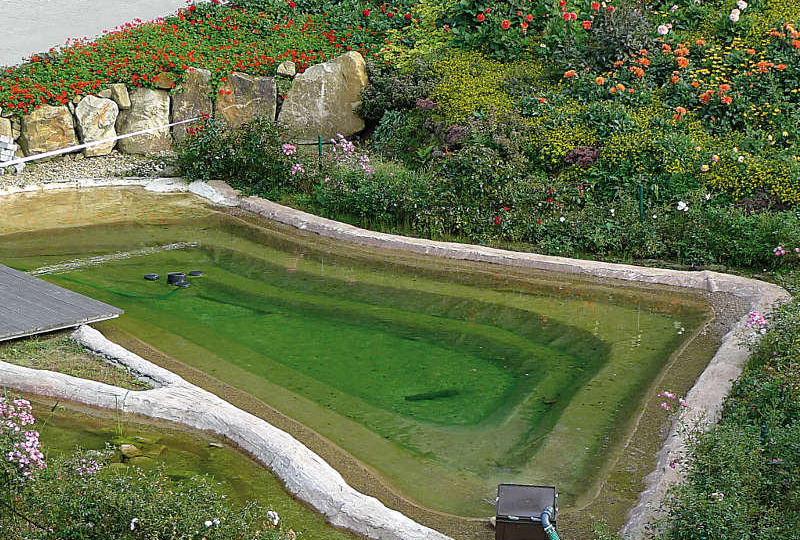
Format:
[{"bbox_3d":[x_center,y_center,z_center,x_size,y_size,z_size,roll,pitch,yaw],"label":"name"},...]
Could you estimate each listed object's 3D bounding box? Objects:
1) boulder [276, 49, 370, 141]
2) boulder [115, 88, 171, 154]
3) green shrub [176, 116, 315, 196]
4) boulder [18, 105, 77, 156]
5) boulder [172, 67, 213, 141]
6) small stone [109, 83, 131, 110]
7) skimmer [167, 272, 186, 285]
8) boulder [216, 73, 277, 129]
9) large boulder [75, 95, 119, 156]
[{"bbox_3d":[-1.095,-2.488,18.800,1.209,1.211,0.800,-4,17,-13],"label":"boulder"},{"bbox_3d":[-3.521,-2.035,18.000,0.723,0.818,0.600,-4,17,-13],"label":"boulder"},{"bbox_3d":[-1.903,-1.396,16.200,1.647,0.880,1.100,0,16,0],"label":"green shrub"},{"bbox_3d":[-4.780,-1.901,17.900,0.752,0.602,0.620,-4,17,-13],"label":"boulder"},{"bbox_3d":[-2.884,-2.269,18.300,0.488,1.077,0.550,-4,17,-13],"label":"boulder"},{"bbox_3d":[-3.855,-2.385,18.100,0.268,0.335,0.270,-4,17,-13],"label":"small stone"},{"bbox_3d":[-2.188,0.083,12.900,0.190,0.120,0.190,0,16,0],"label":"skimmer"},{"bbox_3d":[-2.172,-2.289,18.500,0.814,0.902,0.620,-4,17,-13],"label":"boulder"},{"bbox_3d":[-4.125,-1.968,17.900,0.561,0.774,0.520,-4,17,-13],"label":"large boulder"}]

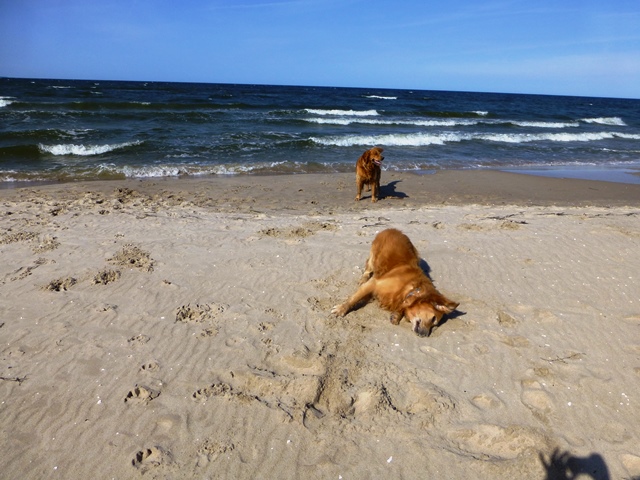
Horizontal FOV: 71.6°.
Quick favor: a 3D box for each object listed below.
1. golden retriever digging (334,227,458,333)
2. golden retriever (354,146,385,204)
[{"bbox_3d":[0.482,0.226,3.072,0.660,0.460,0.950,1,19,-4],"label":"golden retriever digging"},{"bbox_3d":[0.768,-0.959,6.183,0.340,0.710,0.850,7,19,13],"label":"golden retriever"}]

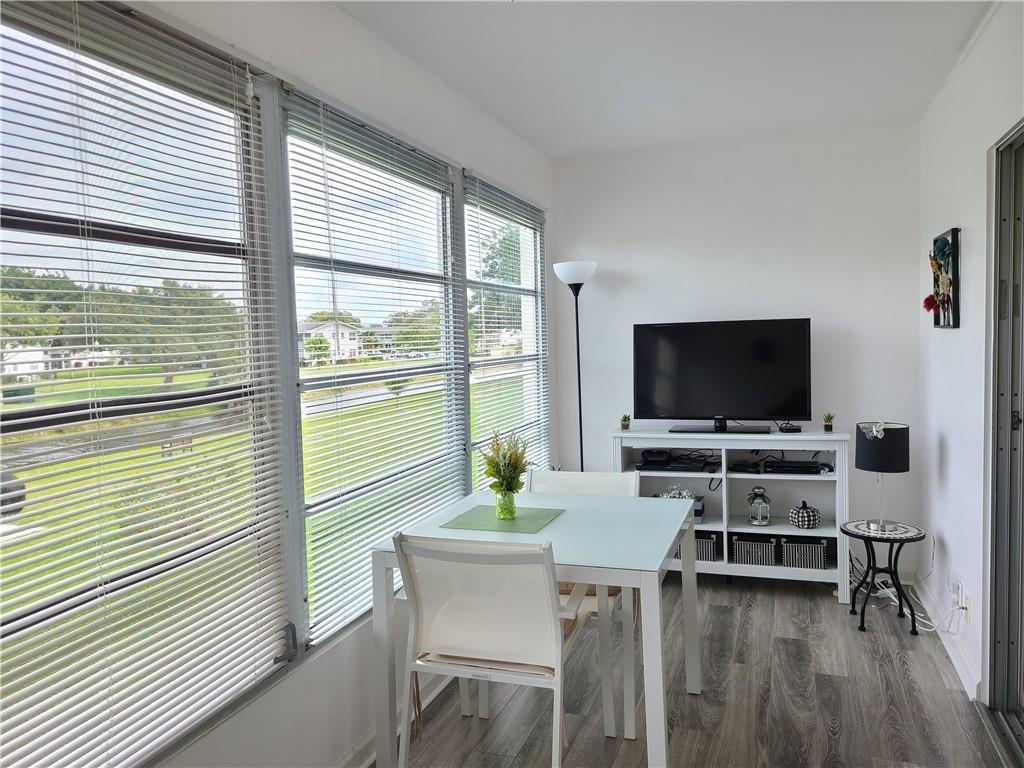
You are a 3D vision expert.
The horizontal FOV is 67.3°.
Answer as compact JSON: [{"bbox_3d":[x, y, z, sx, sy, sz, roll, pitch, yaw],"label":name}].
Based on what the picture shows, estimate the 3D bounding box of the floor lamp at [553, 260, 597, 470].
[{"bbox_3d":[0.384,0.207,4.422,0.260,1.800,0.260,0,4,20],"label":"floor lamp"}]

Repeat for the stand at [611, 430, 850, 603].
[{"bbox_3d":[1.194,0.679,4.247,1.210,0.839,0.403,0,4,20],"label":"stand"}]

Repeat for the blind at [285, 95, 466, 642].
[{"bbox_3d":[-0.418,-0.067,2.779,0.100,1.600,1.230,0,4,20],"label":"blind"}]

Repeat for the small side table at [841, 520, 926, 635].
[{"bbox_3d":[1.730,0.901,3.594,0.360,0.450,0.360,0,4,20],"label":"small side table"}]

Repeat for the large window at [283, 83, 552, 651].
[{"bbox_3d":[-0.204,-0.107,3.376,0.100,1.600,2.500,0,4,20],"label":"large window"}]

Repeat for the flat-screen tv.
[{"bbox_3d":[1.158,-0.043,4.271,0.940,0.601,0.210,0,4,20],"label":"flat-screen tv"}]

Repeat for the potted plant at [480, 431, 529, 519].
[{"bbox_3d":[-0.023,0.323,2.766,0.180,0.305,0.170,-1,3,0],"label":"potted plant"}]

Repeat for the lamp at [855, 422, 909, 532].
[{"bbox_3d":[1.731,0.433,3.598,0.230,0.487,0.230,0,4,20],"label":"lamp"}]

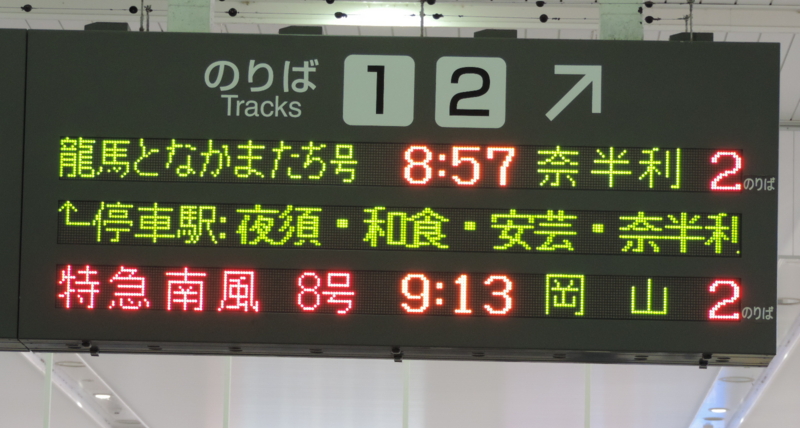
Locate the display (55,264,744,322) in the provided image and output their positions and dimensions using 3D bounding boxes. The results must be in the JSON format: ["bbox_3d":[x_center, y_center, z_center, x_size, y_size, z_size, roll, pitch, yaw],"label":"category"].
[{"bbox_3d":[-0.007,0.179,7.042,1.545,0.100,0.050,1,-5,1],"label":"display"}]

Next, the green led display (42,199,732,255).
[{"bbox_3d":[-0.004,0.035,7.054,1.545,0.100,0.050,1,-5,1],"label":"green led display"}]

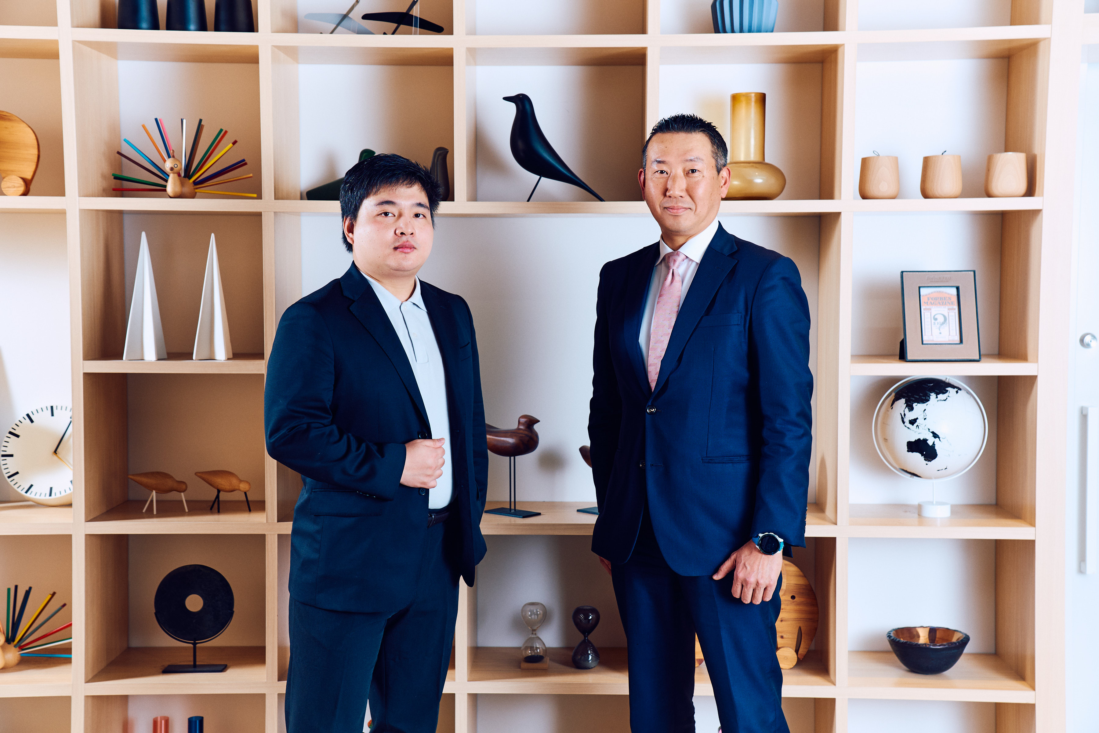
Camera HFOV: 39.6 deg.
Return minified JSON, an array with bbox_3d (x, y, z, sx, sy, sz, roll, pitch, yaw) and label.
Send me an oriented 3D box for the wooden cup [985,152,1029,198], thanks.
[{"bbox_3d":[1.169,-0.486,3.903,0.107,0.120,0.107,0,4,1],"label":"wooden cup"}]

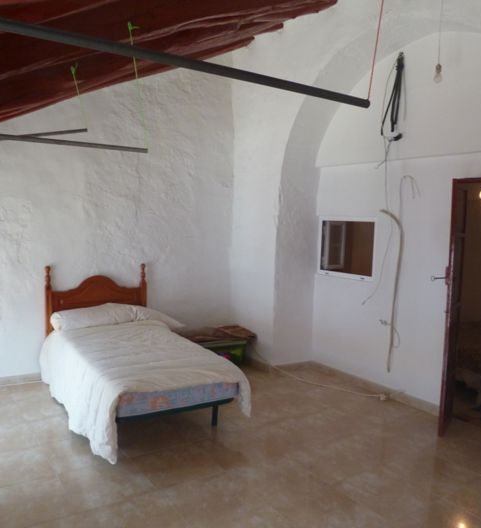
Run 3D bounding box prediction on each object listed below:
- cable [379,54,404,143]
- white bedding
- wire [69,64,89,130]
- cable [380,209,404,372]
[{"bbox_3d":[1.420,-1.583,4.578,0.100,0.780,0.210,-1,6,-32],"label":"cable"},{"bbox_3d":[-0.915,0.965,4.283,1.190,0.550,1.880,-1,6,-33],"label":"white bedding"},{"bbox_3d":[-1.251,-1.291,3.799,0.130,0.500,0.060,-1,6,-33],"label":"wire"},{"bbox_3d":[1.419,0.264,4.701,0.060,1.550,0.250,-1,6,-32],"label":"cable"}]

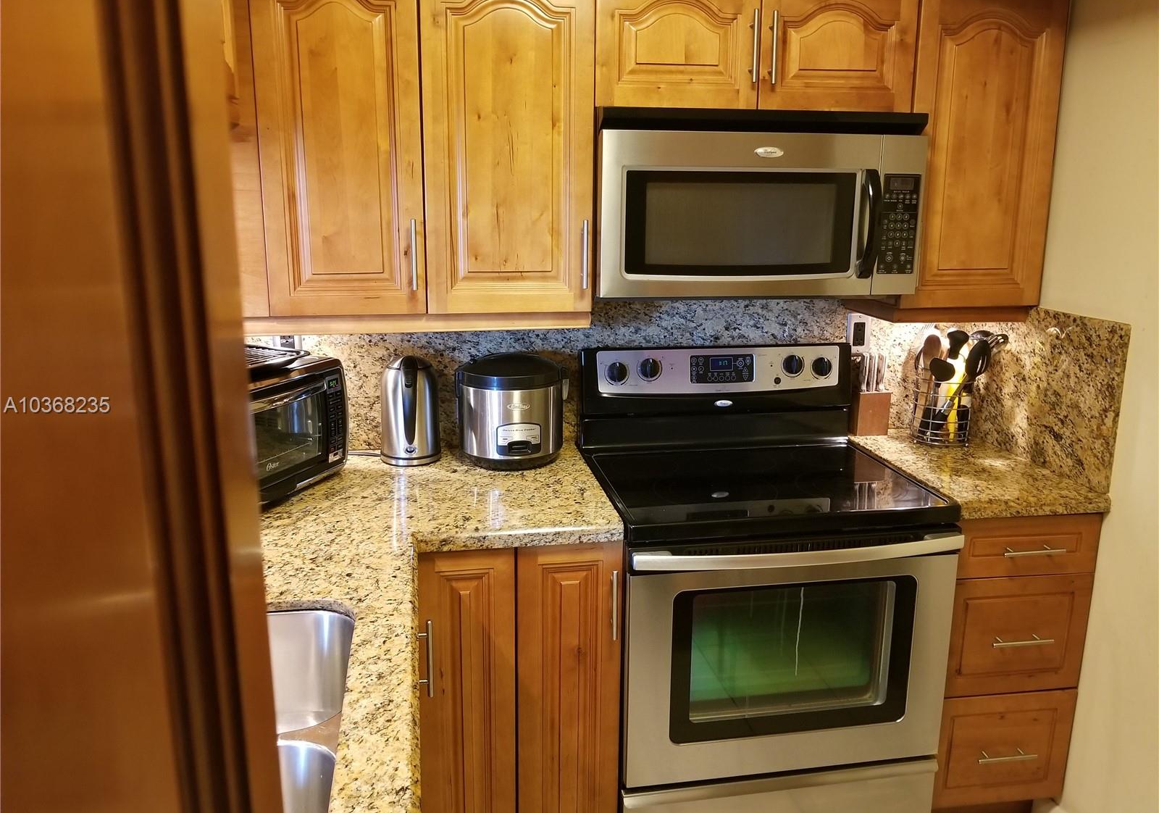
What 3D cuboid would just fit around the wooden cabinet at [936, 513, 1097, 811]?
[{"bbox_3d":[0.996,0.563,2.392,0.382,0.761,0.615,-2,12,-9],"label":"wooden cabinet"}]

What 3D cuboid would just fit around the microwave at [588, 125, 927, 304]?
[{"bbox_3d":[0.393,-0.491,2.163,0.758,0.398,0.420,-2,12,-9],"label":"microwave"}]

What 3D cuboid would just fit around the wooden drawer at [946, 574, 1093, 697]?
[{"bbox_3d":[1.003,0.496,2.329,0.377,0.302,0.520,-2,12,-9],"label":"wooden drawer"}]

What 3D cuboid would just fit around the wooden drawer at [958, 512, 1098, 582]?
[{"bbox_3d":[1.004,0.275,2.281,0.377,0.147,0.520,-2,12,-9],"label":"wooden drawer"}]

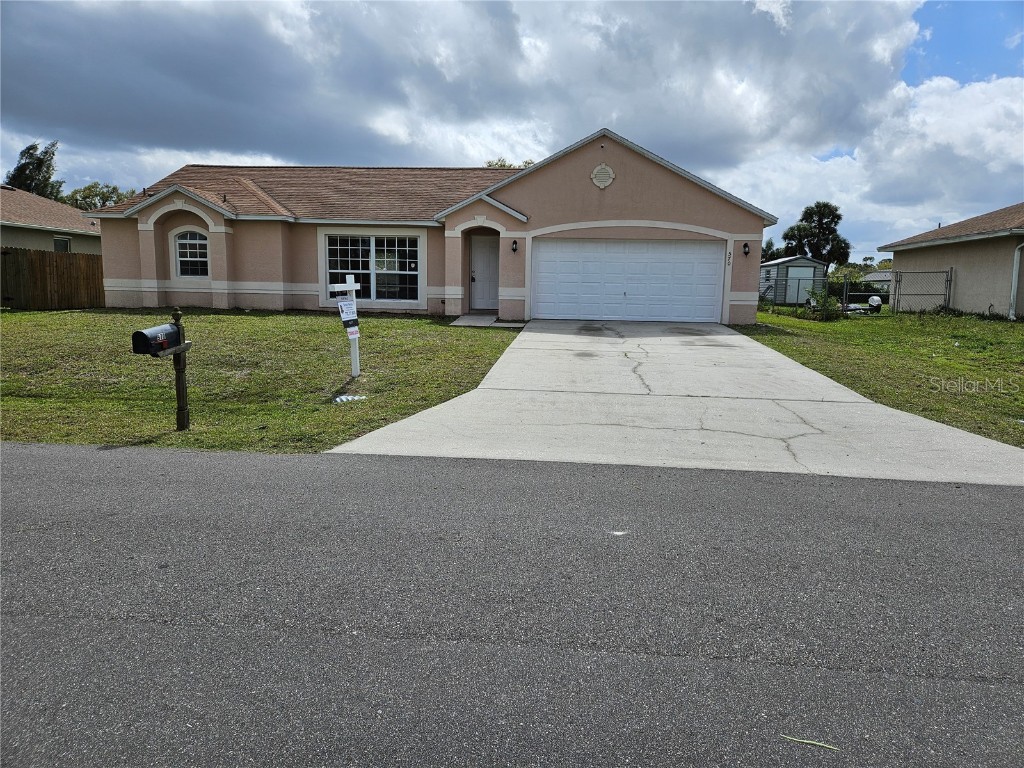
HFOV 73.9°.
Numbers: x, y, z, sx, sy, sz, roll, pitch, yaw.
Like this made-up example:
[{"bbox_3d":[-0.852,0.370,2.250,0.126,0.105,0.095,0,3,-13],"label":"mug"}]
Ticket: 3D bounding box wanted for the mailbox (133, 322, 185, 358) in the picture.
[{"bbox_3d":[-3.602,-0.461,6.900,0.178,0.235,0.520,2,12,4],"label":"mailbox"}]

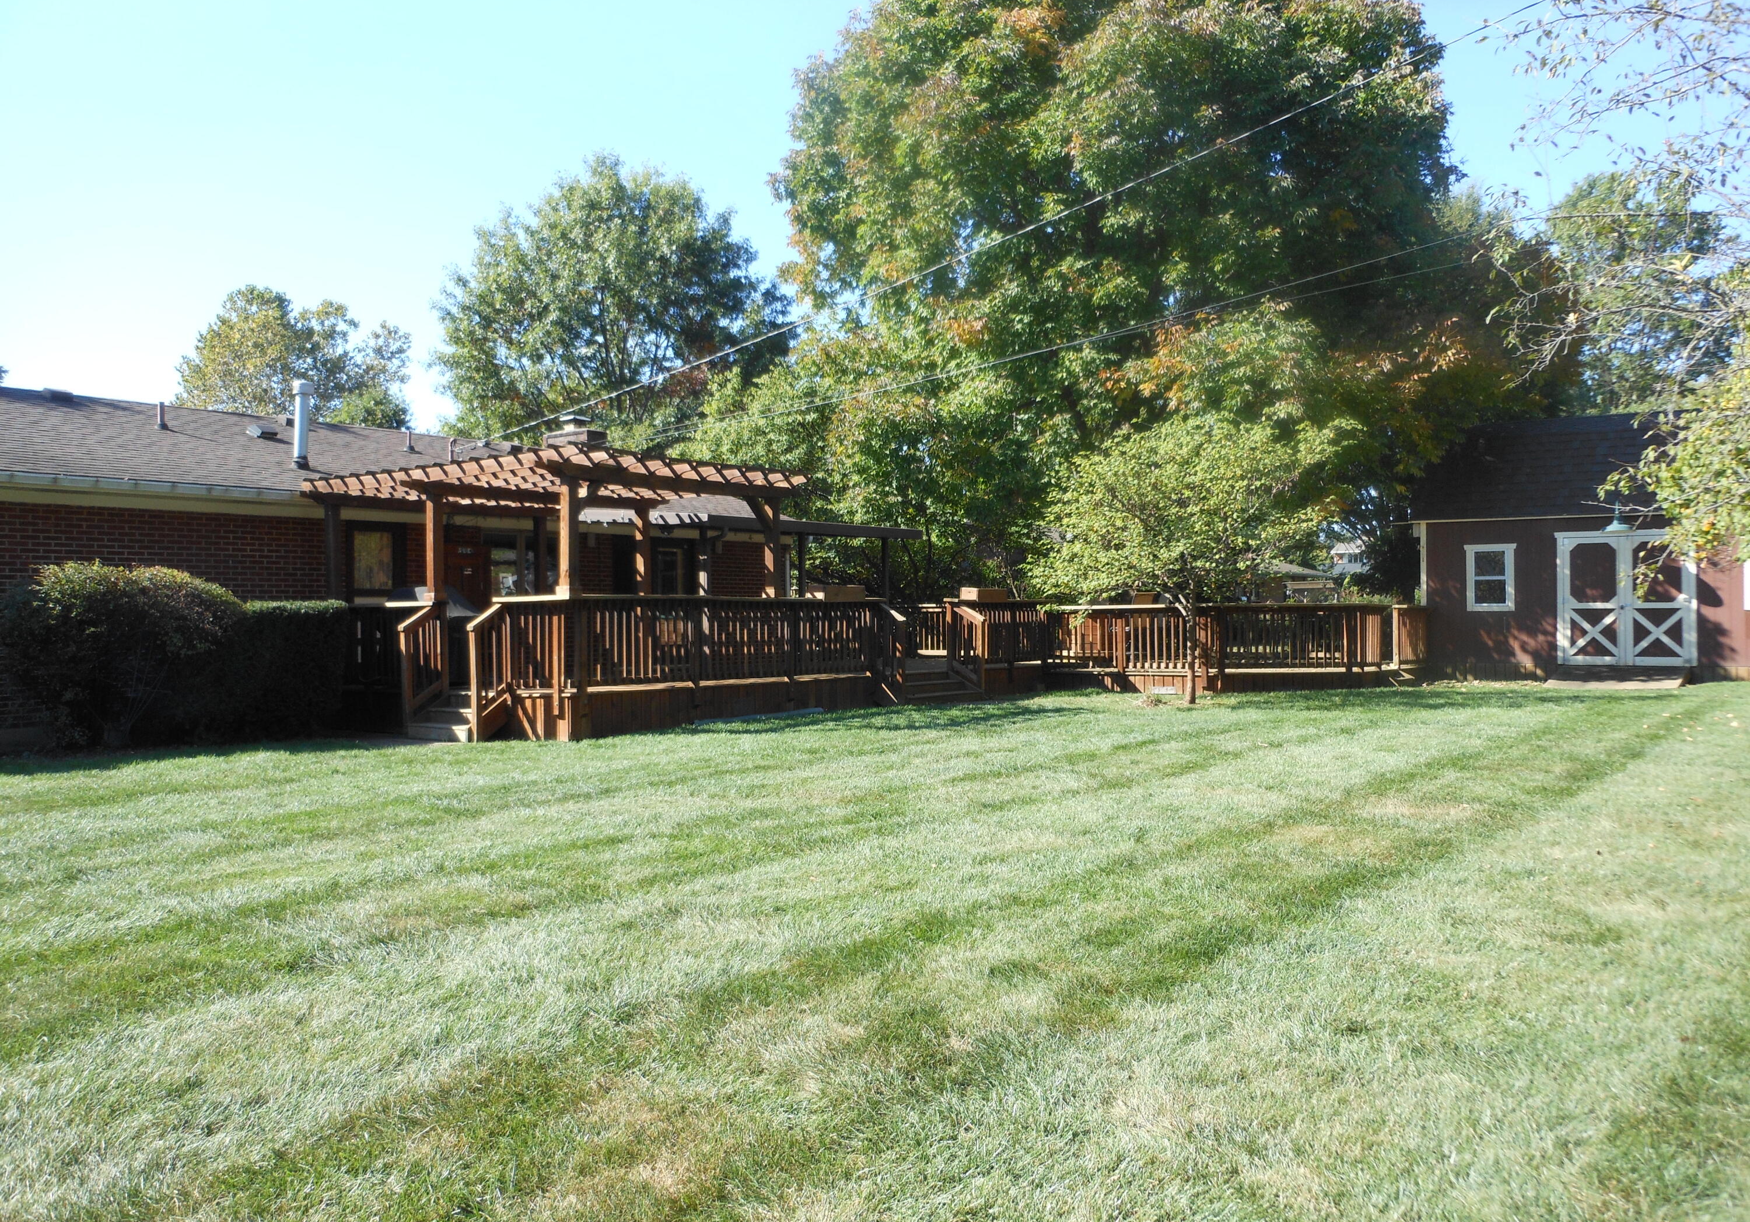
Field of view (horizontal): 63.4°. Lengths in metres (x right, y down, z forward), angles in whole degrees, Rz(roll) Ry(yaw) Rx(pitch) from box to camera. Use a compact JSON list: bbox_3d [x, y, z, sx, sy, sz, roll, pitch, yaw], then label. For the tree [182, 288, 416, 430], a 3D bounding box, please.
[{"bbox_3d":[-24.200,-5.900,59.000,10.200,15.200,10.000,-1,0,0],"label":"tree"}]

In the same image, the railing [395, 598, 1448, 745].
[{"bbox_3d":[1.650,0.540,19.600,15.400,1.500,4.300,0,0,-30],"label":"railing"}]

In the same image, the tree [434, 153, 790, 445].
[{"bbox_3d":[-7.100,-5.500,38.500,10.000,13.900,9.800,-1,0,0],"label":"tree"}]

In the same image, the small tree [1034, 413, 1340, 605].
[{"bbox_3d":[4.330,-0.780,19.800,4.300,3.950,4.200,-1,0,0],"label":"small tree"}]

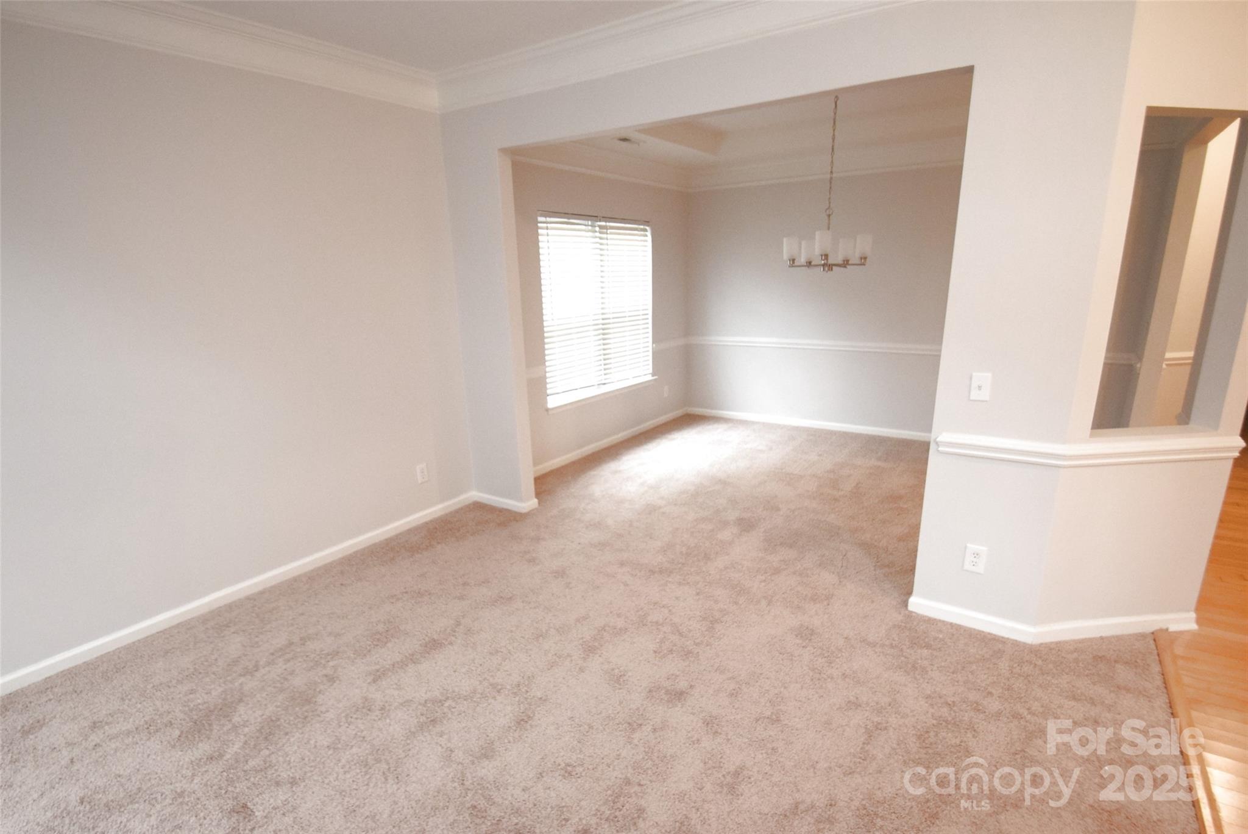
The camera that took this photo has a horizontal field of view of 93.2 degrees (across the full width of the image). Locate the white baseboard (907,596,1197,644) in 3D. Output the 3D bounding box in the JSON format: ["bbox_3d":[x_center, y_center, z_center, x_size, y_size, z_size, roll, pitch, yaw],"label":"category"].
[{"bbox_3d":[1.872,0.889,2.535,1.163,0.076,0.209,1,14,10],"label":"white baseboard"}]

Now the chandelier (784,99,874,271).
[{"bbox_3d":[1.394,-1.545,3.948,0.609,1.112,0.609,9,17,35],"label":"chandelier"}]

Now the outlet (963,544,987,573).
[{"bbox_3d":[1.507,0.611,2.527,0.077,0.123,0.010,7,17,32],"label":"outlet"}]

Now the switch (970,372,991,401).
[{"bbox_3d":[1.436,-0.120,2.374,0.069,0.114,0.014,7,17,32],"label":"switch"}]

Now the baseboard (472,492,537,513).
[{"bbox_3d":[-0.828,0.569,4.115,0.448,0.076,0.140,7,17,32],"label":"baseboard"}]

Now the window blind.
[{"bbox_3d":[-0.194,-0.954,5.102,0.060,1.470,1.475,9,17,35],"label":"window blind"}]

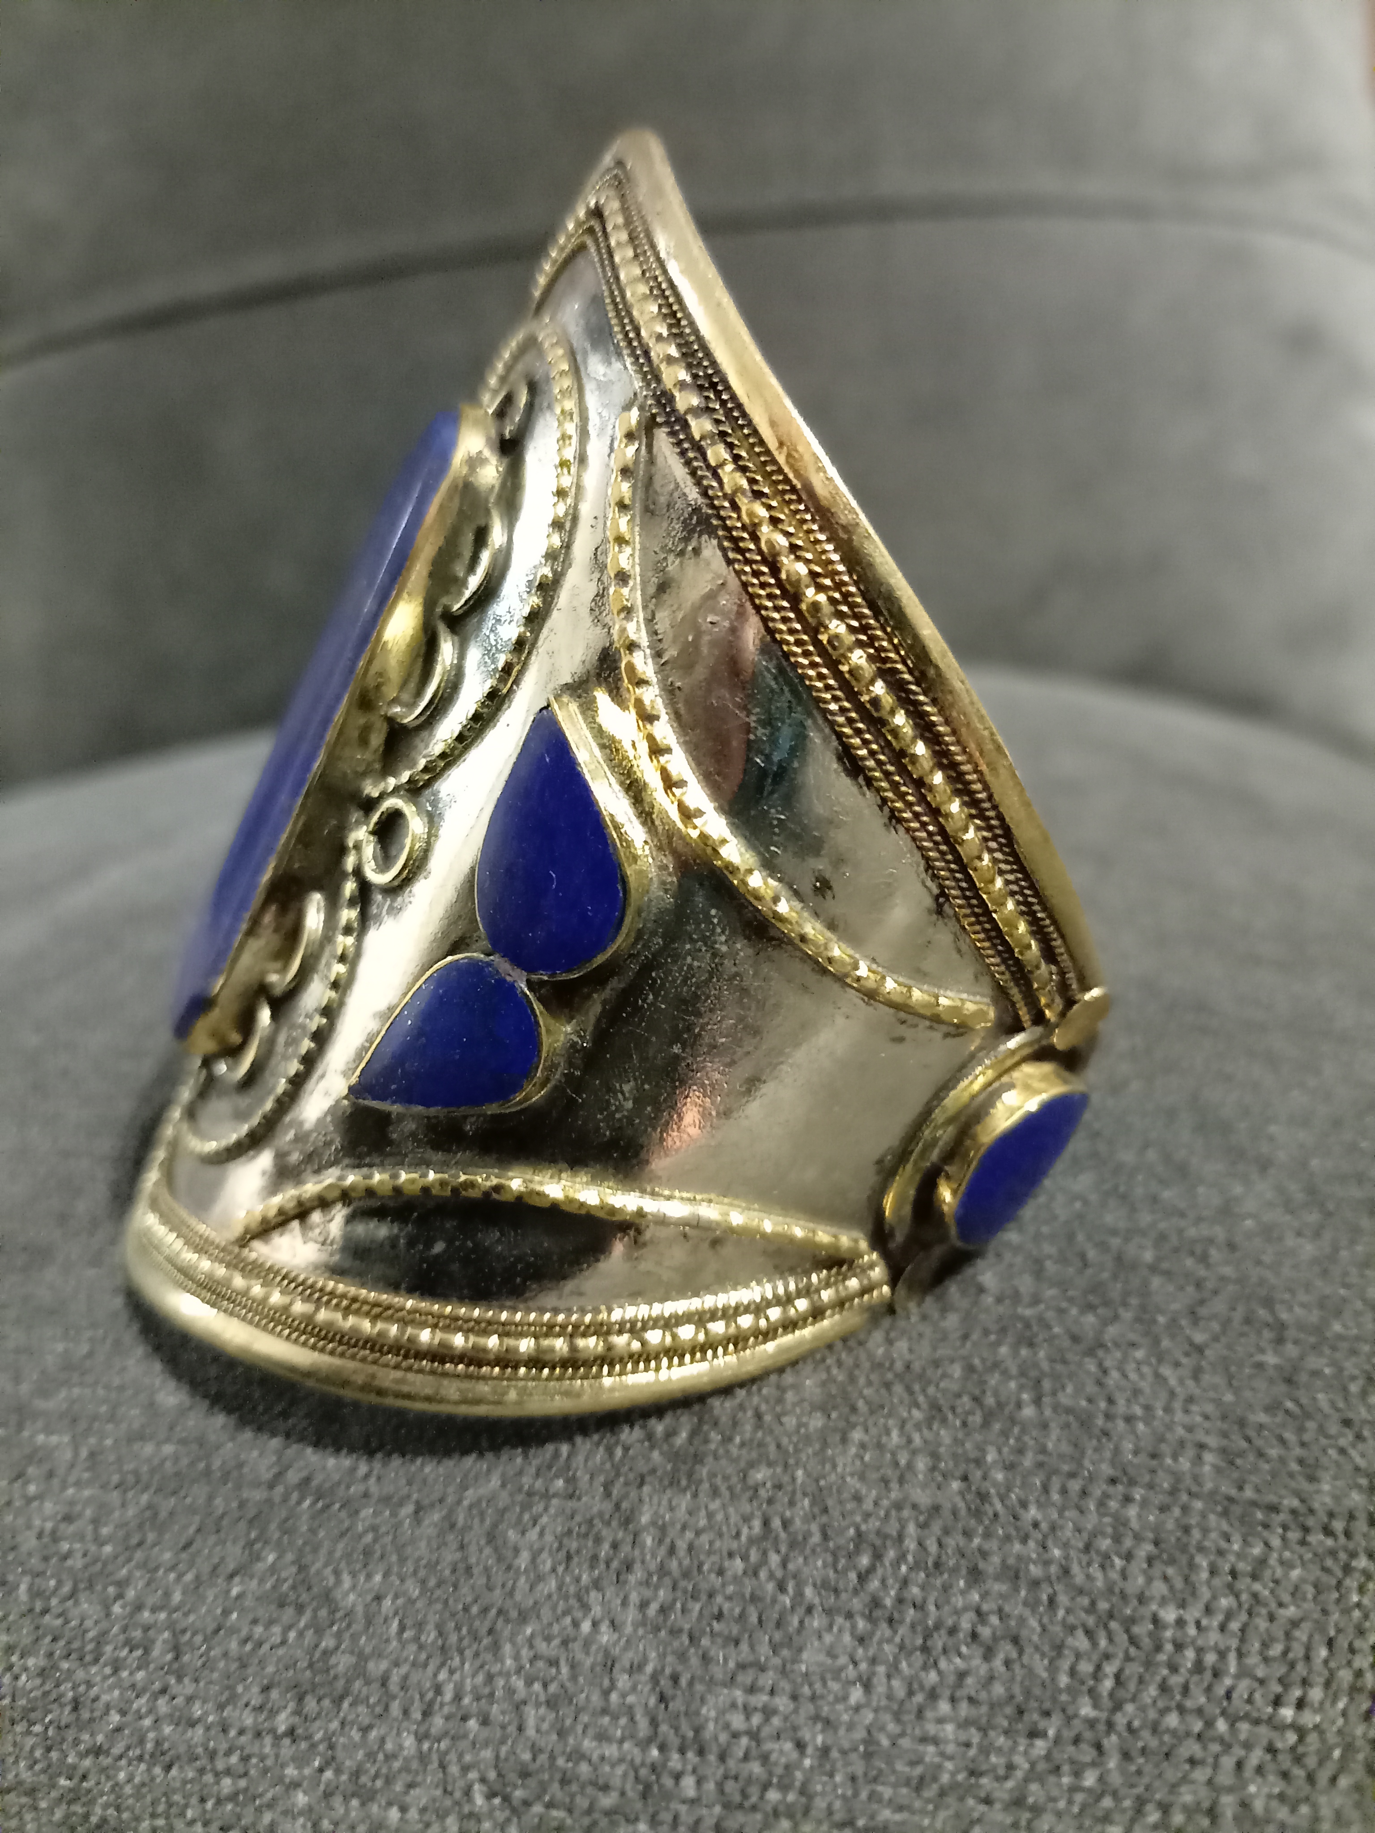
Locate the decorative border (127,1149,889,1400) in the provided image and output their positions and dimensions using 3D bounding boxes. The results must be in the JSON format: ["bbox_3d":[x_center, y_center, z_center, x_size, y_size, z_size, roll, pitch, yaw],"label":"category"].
[{"bbox_3d":[-0.019,0.026,0.104,0.067,0.012,0.022,1,6,21],"label":"decorative border"}]

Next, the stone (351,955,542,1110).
[{"bbox_3d":[-0.015,0.009,0.088,0.016,0.010,0.004,-35,-8,22],"label":"stone"}]

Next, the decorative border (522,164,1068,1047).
[{"bbox_3d":[0.006,-0.022,0.089,0.011,0.066,0.024,-28,-7,-2],"label":"decorative border"}]

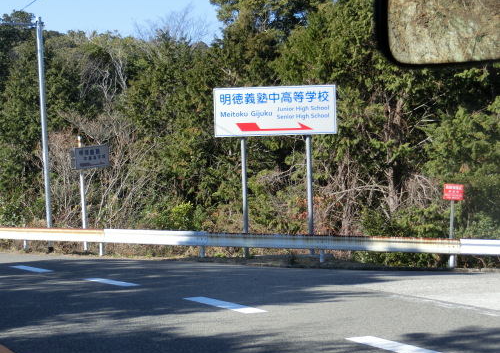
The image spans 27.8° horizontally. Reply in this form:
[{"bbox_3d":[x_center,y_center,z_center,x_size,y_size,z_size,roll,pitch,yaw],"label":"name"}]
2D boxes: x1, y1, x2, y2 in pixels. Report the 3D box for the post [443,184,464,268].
[{"bbox_3d":[5.167,1.260,25.800,0.510,2.130,0.080,2,1,9],"label":"post"}]

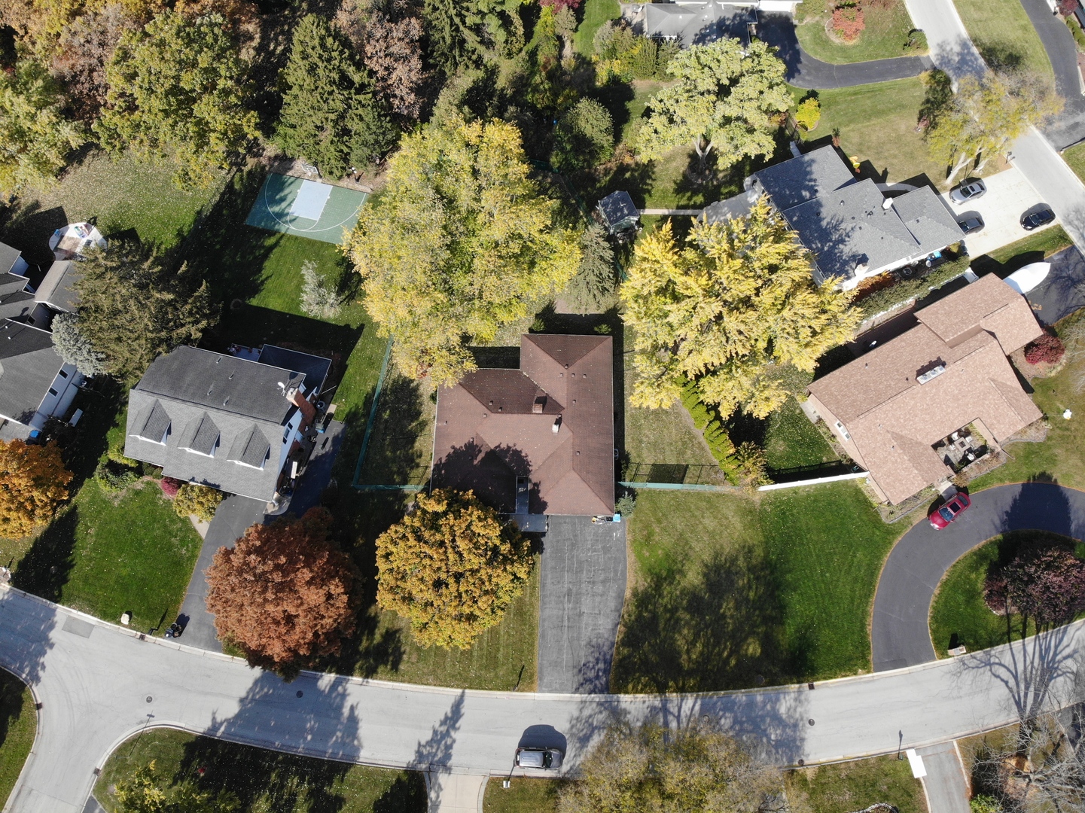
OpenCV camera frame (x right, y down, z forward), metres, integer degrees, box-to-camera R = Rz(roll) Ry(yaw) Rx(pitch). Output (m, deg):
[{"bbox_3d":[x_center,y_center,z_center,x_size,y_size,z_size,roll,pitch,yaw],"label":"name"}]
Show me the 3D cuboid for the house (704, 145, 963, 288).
[{"bbox_3d":[38.330,-24.675,92.181,20.900,6.700,18.800,-22,70,-9],"label":"house"}]

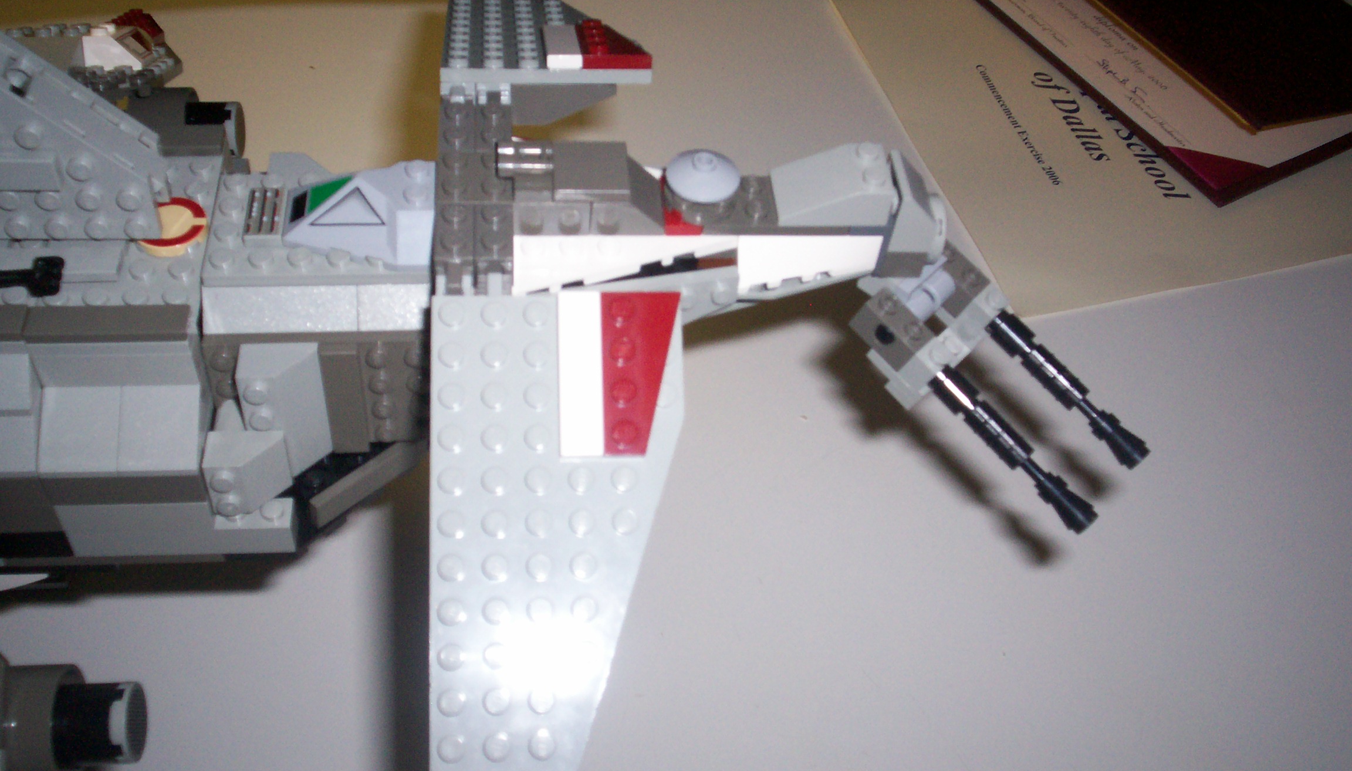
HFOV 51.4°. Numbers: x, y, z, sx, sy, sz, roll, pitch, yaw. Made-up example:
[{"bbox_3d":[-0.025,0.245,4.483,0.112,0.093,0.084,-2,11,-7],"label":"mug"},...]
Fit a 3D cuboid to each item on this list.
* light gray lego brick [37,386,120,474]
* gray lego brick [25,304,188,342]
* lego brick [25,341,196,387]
[{"bbox_3d":[-0.123,0.007,0.292,0.016,0.010,0.023,-1,49,-6],"label":"light gray lego brick"},{"bbox_3d":[-0.113,-0.012,0.280,0.032,0.004,0.008,-1,51,-6],"label":"gray lego brick"},{"bbox_3d":[-0.115,-0.007,0.291,0.032,0.013,0.008,-1,49,-6],"label":"lego brick"}]

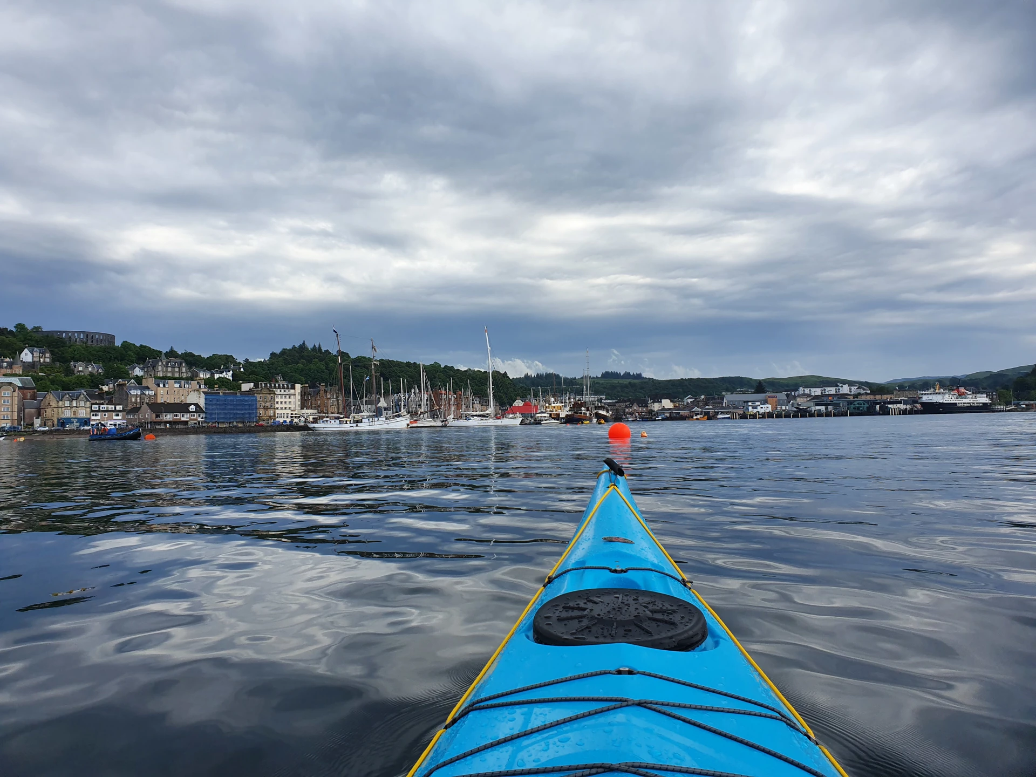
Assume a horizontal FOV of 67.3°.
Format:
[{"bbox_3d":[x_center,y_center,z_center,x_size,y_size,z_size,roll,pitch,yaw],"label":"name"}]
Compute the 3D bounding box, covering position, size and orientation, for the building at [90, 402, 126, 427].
[{"bbox_3d":[-159.410,10.900,297.840,10.000,9.800,13.680,-3,-3,33],"label":"building"}]

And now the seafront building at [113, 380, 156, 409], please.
[{"bbox_3d":[-161.020,5.970,327.260,10.740,17.400,11.700,-3,-3,33],"label":"seafront building"}]

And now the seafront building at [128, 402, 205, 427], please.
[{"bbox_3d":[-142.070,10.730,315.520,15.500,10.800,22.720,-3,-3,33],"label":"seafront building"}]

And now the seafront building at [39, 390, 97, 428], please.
[{"bbox_3d":[-168.340,8.180,289.920,10.740,15.000,12.450,-3,-3,30],"label":"seafront building"}]

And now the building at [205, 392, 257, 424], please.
[{"bbox_3d":[-129.400,8.980,341.750,12.040,16.000,26.760,-3,-3,33],"label":"building"}]

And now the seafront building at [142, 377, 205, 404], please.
[{"bbox_3d":[-152.900,5.370,347.560,10.860,19.000,24.460,-3,-3,33],"label":"seafront building"}]

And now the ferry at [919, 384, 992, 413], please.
[{"bbox_3d":[316.050,6.710,565.750,90.000,22.600,16.000,0,-3,-36],"label":"ferry"}]

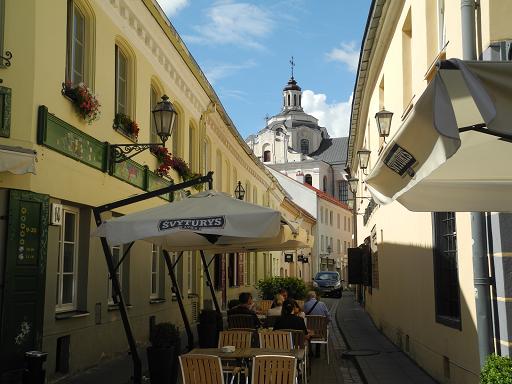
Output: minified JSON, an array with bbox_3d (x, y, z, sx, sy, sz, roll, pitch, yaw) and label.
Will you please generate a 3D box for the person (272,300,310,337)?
[{"bbox_3d":[0.511,2.257,9.964,0.520,1.290,0.750,-1,-6,8],"label":"person"}]

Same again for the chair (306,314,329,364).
[{"bbox_3d":[1.113,2.616,11.795,0.460,0.880,0.550,-1,-6,9],"label":"chair"}]

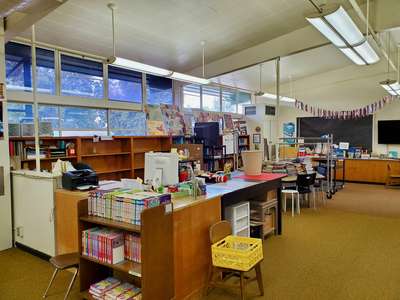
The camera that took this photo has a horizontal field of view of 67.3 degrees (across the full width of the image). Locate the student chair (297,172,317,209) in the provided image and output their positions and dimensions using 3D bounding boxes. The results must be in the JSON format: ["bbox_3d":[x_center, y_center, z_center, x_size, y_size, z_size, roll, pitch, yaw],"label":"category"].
[{"bbox_3d":[2.313,0.861,6.526,0.410,0.740,0.420,-1,2,2],"label":"student chair"}]

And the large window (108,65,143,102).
[{"bbox_3d":[-1.639,-1.427,6.690,0.080,0.674,0.957,1,3,38],"label":"large window"}]

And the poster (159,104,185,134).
[{"bbox_3d":[-0.653,-0.716,7.330,0.030,0.760,0.690,-16,-7,37],"label":"poster"}]

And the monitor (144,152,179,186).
[{"bbox_3d":[-0.474,0.271,3.759,0.420,0.460,0.170,0,2,15],"label":"monitor"}]

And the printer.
[{"bbox_3d":[-1.590,0.401,4.026,0.260,0.215,0.380,1,3,38],"label":"printer"}]

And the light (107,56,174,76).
[{"bbox_3d":[-0.941,-1.331,4.902,0.290,0.110,1.220,1,3,38],"label":"light"}]

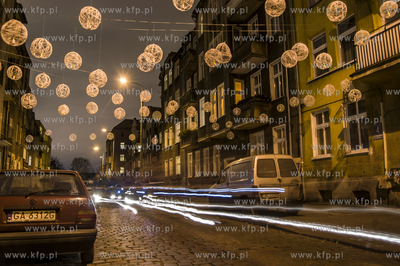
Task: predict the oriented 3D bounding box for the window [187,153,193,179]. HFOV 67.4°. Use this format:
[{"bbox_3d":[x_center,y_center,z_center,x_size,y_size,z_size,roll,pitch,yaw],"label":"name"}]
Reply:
[{"bbox_3d":[-0.907,2.915,27.046,0.150,2.200,1.200,3,-10,-22],"label":"window"}]

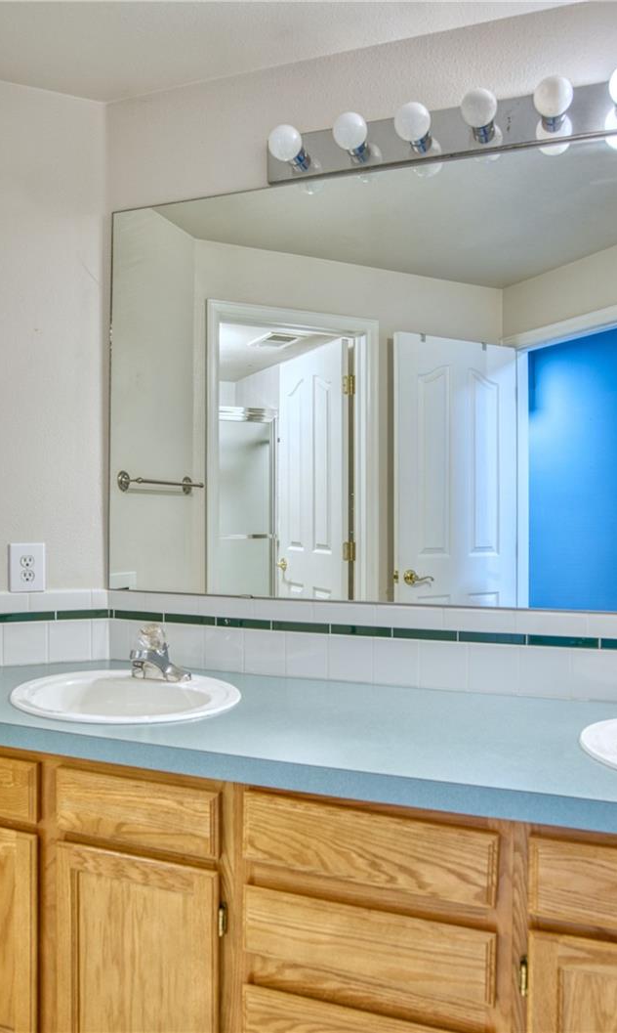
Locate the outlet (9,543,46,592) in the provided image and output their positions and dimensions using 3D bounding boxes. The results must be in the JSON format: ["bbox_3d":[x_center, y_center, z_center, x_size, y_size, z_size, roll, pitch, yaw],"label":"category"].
[{"bbox_3d":[-0.744,0.136,1.836,0.086,0.127,0.008,0,0,-17],"label":"outlet"}]

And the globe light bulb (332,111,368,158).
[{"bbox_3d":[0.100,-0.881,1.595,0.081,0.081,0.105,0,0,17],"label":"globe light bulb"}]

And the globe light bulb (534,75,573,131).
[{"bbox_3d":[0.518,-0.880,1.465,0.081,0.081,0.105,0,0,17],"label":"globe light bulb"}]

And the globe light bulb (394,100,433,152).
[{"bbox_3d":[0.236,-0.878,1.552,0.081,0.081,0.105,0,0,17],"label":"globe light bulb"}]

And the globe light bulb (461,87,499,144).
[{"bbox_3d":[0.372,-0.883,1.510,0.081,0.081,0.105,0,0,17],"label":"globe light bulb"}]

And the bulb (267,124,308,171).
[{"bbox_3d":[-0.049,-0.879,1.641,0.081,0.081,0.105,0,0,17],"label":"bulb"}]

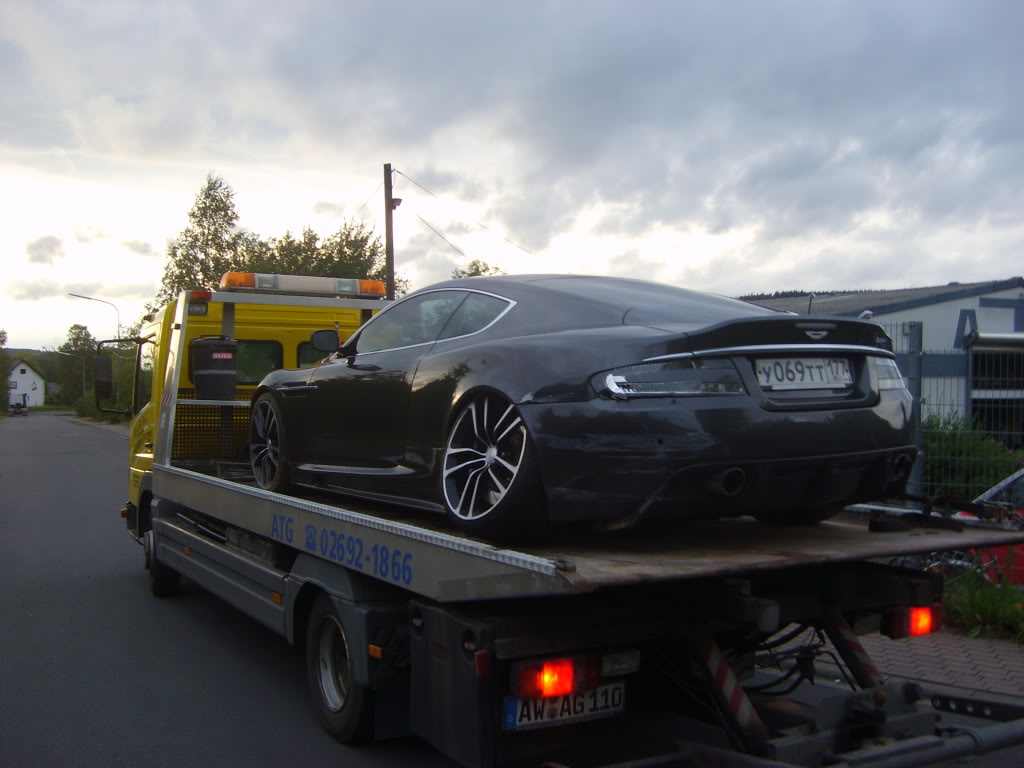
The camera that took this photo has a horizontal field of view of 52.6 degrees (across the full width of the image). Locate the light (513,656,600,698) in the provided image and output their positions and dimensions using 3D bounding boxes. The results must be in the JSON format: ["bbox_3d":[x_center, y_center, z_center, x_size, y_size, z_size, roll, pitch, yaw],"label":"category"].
[{"bbox_3d":[0.159,1.059,3.754,0.348,0.124,0.075,1,-1,-31],"label":"light"}]

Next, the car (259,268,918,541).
[{"bbox_3d":[-0.064,0.061,5.861,1.950,1.280,4.700,-1,0,-32],"label":"car"}]

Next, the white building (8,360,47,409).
[{"bbox_3d":[-80.024,-0.159,169.100,7.400,7.800,9.600,0,-1,-31],"label":"white building"}]

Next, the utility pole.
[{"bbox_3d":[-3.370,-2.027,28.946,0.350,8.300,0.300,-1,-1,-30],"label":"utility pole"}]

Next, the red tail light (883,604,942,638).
[{"bbox_3d":[1.842,1.089,4.754,0.348,0.124,0.075,1,-1,-31],"label":"red tail light"}]

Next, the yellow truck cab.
[{"bbox_3d":[-2.379,0.282,9.948,2.450,2.400,1.750,1,-1,-31],"label":"yellow truck cab"}]

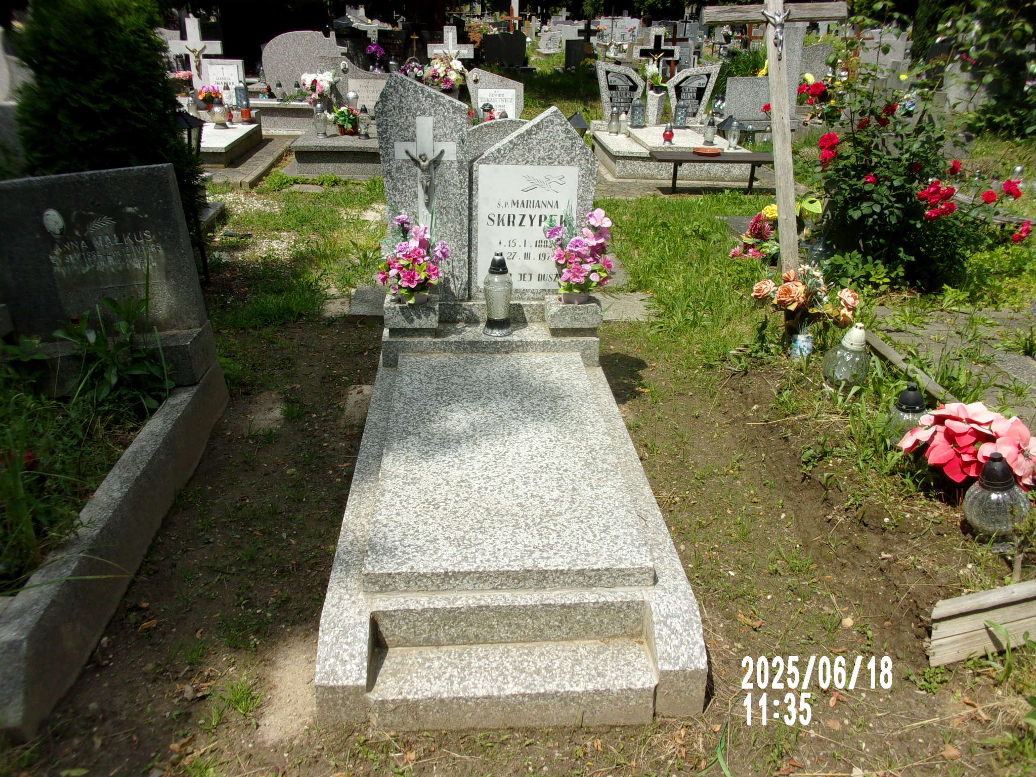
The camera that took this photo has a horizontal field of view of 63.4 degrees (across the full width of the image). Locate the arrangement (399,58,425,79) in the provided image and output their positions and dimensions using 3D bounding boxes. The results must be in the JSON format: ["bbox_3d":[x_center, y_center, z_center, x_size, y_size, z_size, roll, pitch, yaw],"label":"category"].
[{"bbox_3d":[-1.485,-4.450,11.694,0.350,0.330,0.300,0,24,-4],"label":"arrangement"}]

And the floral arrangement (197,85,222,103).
[{"bbox_3d":[-3.482,-3.313,9.477,0.264,0.217,0.240,0,24,-4],"label":"floral arrangement"}]

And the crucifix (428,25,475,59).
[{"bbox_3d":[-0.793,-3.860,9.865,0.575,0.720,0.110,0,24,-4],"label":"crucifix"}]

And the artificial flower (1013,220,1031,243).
[{"bbox_3d":[3.129,-0.974,5.200,0.115,0.145,0.110,0,24,-4],"label":"artificial flower"}]

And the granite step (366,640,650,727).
[{"bbox_3d":[-0.009,0.696,1.971,0.634,0.098,0.180,0,24,-4],"label":"granite step"}]

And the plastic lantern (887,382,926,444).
[{"bbox_3d":[1.470,0.101,3.123,0.190,0.280,0.190,0,24,-4],"label":"plastic lantern"}]

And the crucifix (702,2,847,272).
[{"bbox_3d":[1.173,-0.984,3.770,0.627,1.699,0.100,-9,22,0],"label":"crucifix"}]

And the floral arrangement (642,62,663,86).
[{"bbox_3d":[1.589,-3.702,9.880,0.260,0.310,0.230,0,24,-4],"label":"floral arrangement"}]

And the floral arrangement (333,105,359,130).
[{"bbox_3d":[-1.698,-2.659,8.284,0.257,0.261,0.230,0,24,-4],"label":"floral arrangement"}]

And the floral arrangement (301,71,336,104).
[{"bbox_3d":[-2.278,-3.401,9.530,0.410,0.410,0.340,0,24,-4],"label":"floral arrangement"}]

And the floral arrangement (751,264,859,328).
[{"bbox_3d":[1.316,-0.412,3.846,0.510,0.287,0.340,0,24,-4],"label":"floral arrangement"}]

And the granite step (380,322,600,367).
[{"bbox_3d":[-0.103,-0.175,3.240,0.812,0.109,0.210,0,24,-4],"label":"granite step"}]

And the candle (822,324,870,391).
[{"bbox_3d":[1.445,-0.148,3.624,0.208,0.284,0.208,2,24,-5],"label":"candle"}]

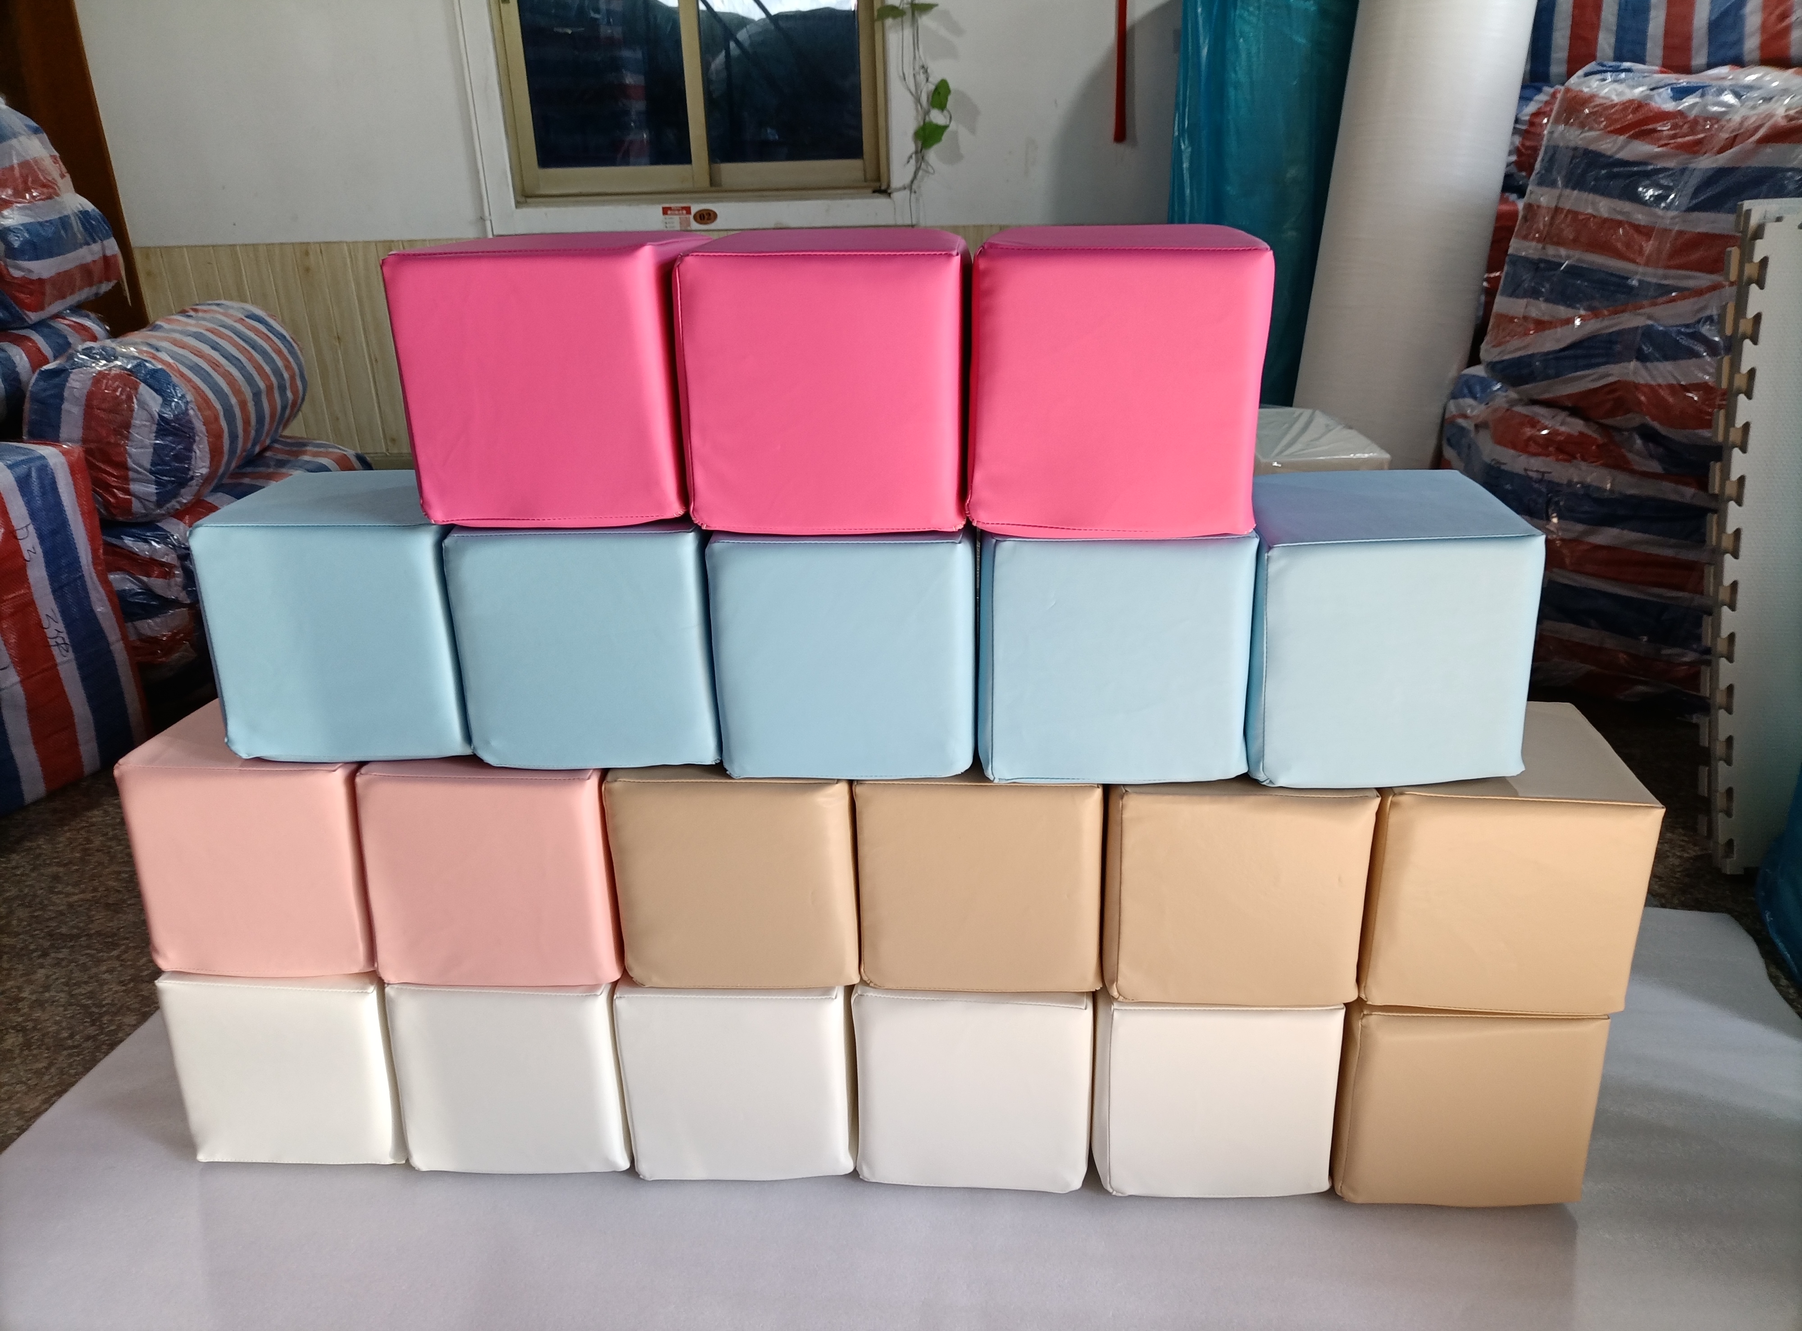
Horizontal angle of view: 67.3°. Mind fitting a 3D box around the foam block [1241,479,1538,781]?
[{"bbox_3d":[0.490,-0.048,1.438,0.264,0.263,0.261,0,21,1],"label":"foam block"}]

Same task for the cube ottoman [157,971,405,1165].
[{"bbox_3d":[-0.689,0.414,1.641,0.253,0.251,0.253,0,23,3],"label":"cube ottoman"}]

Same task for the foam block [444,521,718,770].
[{"bbox_3d":[-0.316,-0.058,1.492,0.264,0.263,0.261,0,21,3],"label":"foam block"}]

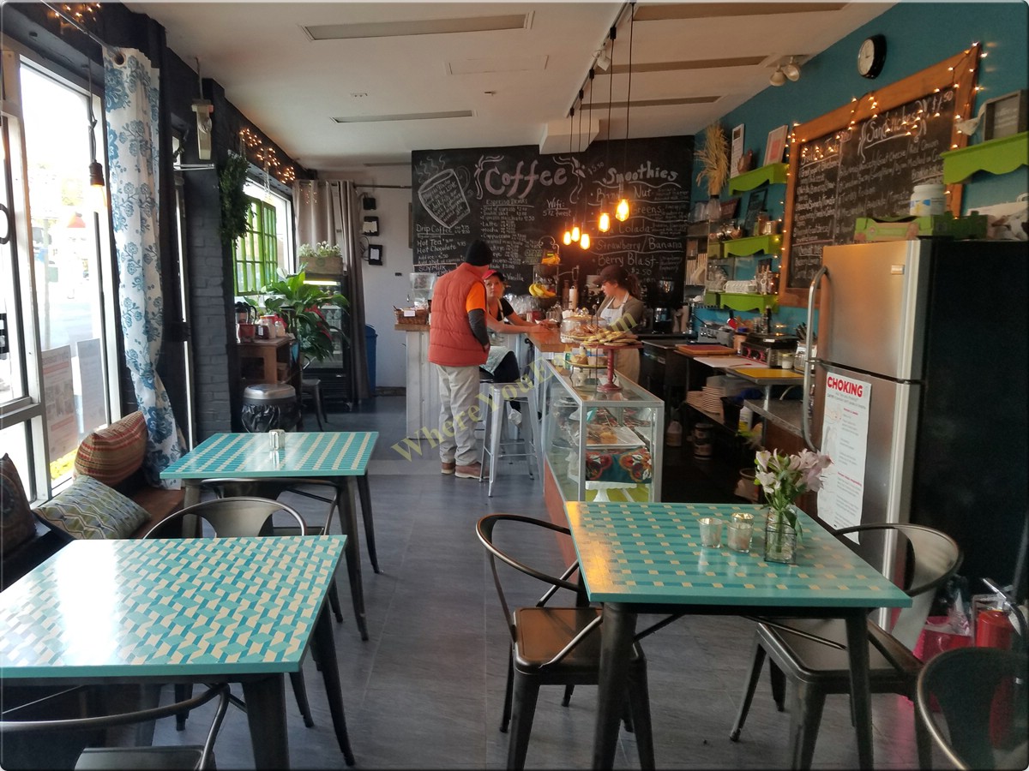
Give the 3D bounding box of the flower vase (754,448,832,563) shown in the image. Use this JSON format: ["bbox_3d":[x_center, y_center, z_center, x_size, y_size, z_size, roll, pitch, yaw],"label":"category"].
[{"bbox_3d":[0.800,0.341,2.250,0.210,0.315,0.180,1,8,0],"label":"flower vase"}]

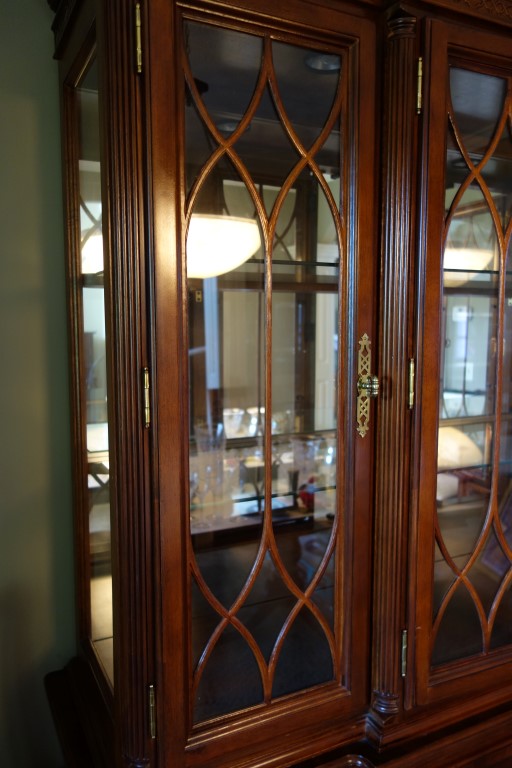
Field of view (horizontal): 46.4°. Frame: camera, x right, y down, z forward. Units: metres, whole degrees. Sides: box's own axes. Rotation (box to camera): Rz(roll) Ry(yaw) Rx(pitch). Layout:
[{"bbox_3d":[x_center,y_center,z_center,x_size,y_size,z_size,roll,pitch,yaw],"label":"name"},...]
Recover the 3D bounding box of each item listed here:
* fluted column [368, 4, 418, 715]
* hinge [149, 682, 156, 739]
[{"bbox_3d":[0.203,0.010,0.890,0.045,1.055,0.045,-3,7,-26],"label":"fluted column"},{"bbox_3d":[-0.138,0.439,0.798,0.008,0.077,0.008,-3,7,-26],"label":"hinge"}]

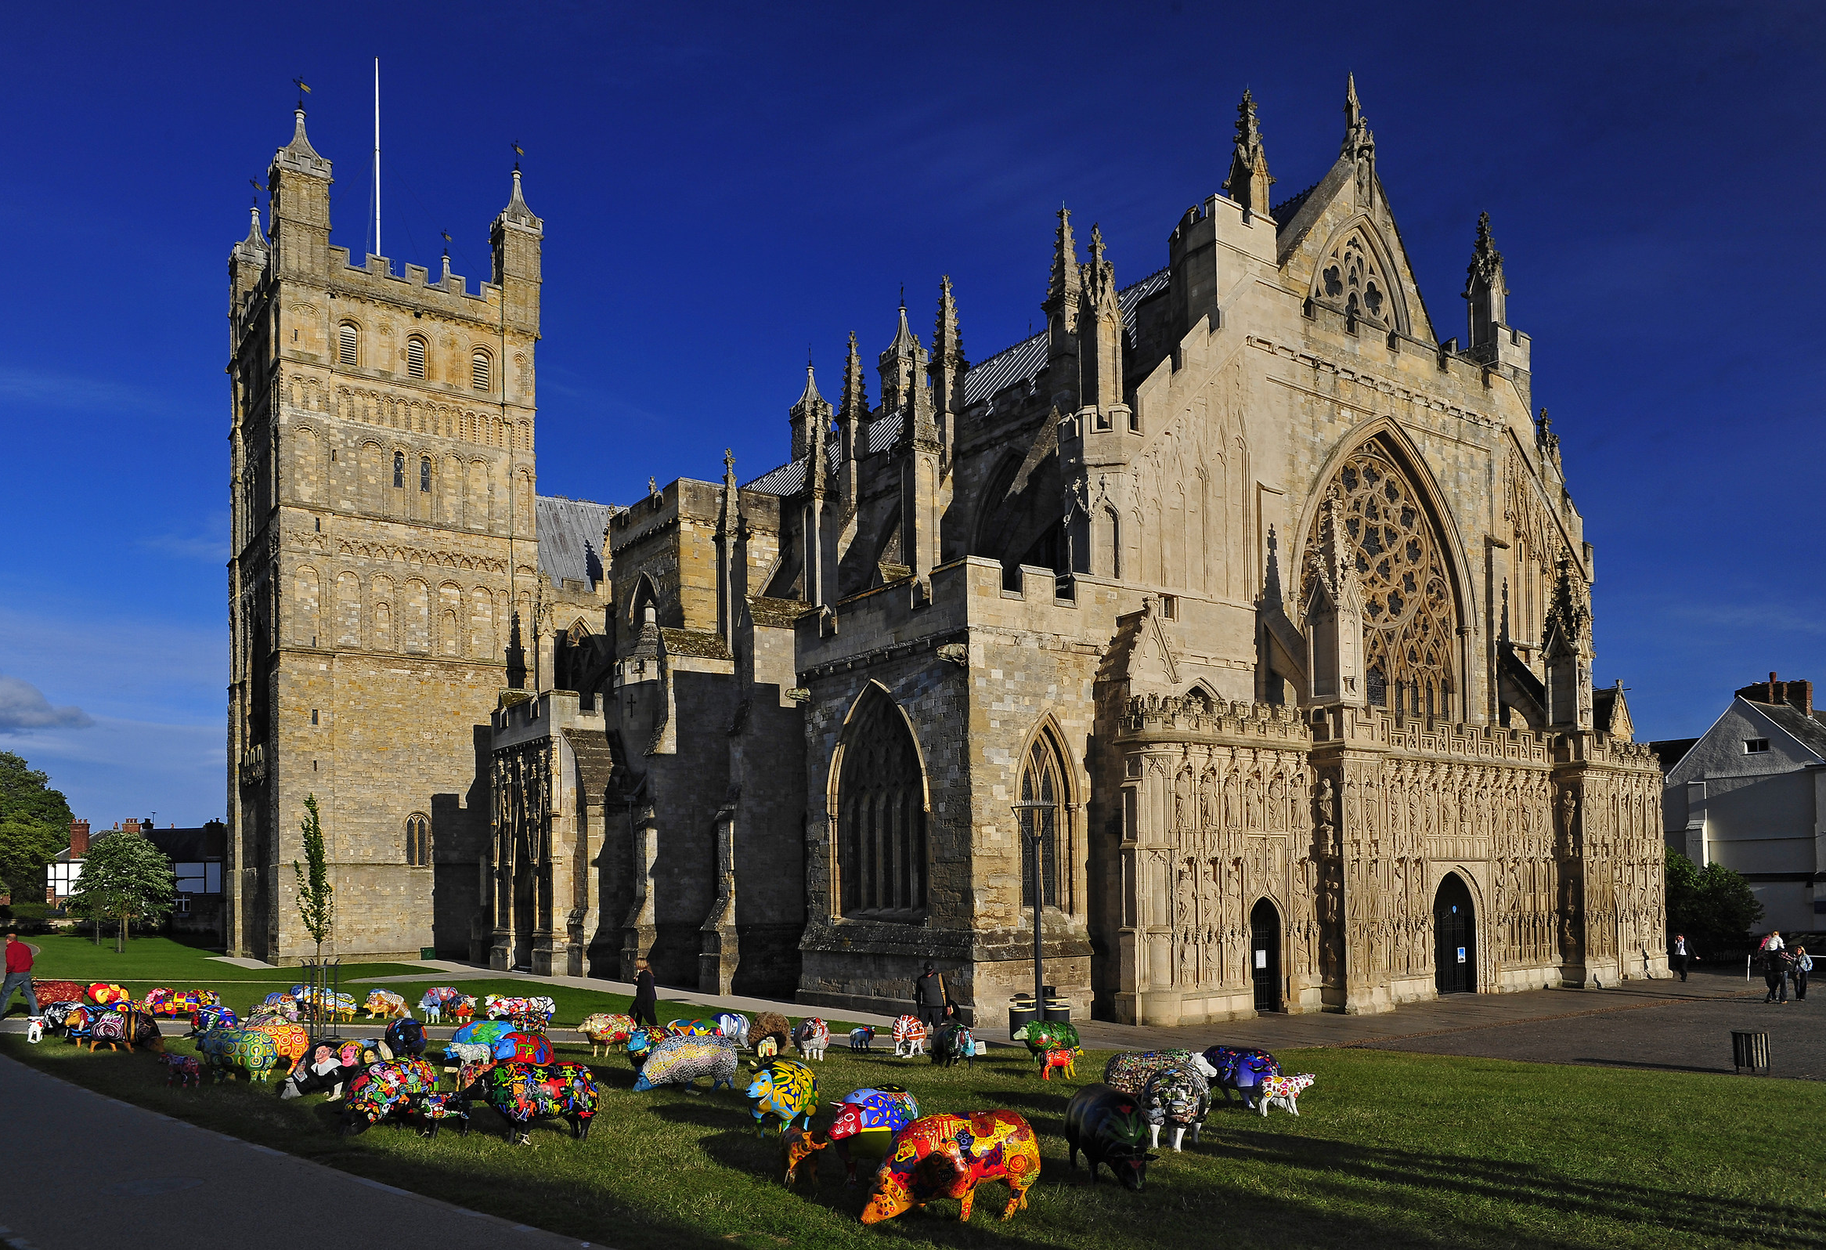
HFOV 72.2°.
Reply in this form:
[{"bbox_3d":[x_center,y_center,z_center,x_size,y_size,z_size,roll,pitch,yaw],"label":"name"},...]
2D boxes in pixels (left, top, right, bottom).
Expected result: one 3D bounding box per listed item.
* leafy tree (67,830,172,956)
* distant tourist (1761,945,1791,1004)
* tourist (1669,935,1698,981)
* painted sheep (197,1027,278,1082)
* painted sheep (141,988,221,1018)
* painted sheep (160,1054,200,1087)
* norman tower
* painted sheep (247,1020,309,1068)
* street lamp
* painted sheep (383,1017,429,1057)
[{"bbox_3d":[-50.581,17.028,80.000,6.400,7.800,6.400,4,-8,-30],"label":"leafy tree"},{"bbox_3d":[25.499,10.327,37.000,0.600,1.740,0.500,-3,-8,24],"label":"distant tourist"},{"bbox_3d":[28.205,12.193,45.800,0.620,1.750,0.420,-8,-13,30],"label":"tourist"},{"bbox_3d":[-8.652,5.498,16.000,1.040,0.680,0.460,1,-7,-8],"label":"painted sheep"},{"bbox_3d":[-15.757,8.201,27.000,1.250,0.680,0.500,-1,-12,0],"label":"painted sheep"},{"bbox_3d":[-9.131,5.552,15.600,0.500,0.410,0.180,2,-7,-17],"label":"painted sheep"},{"bbox_3d":[-29.518,-4.431,70.500,12.032,43.204,12.032,5,-9,-36],"label":"norman tower"},{"bbox_3d":[-9.394,6.179,18.200,1.180,0.740,0.480,2,-9,-15],"label":"painted sheep"},{"bbox_3d":[2.752,6.506,27.600,0.970,5.200,0.970,-1,-12,0],"label":"street lamp"},{"bbox_3d":[-8.430,6.891,20.800,0.580,0.750,1.100,3,-10,-20],"label":"painted sheep"}]

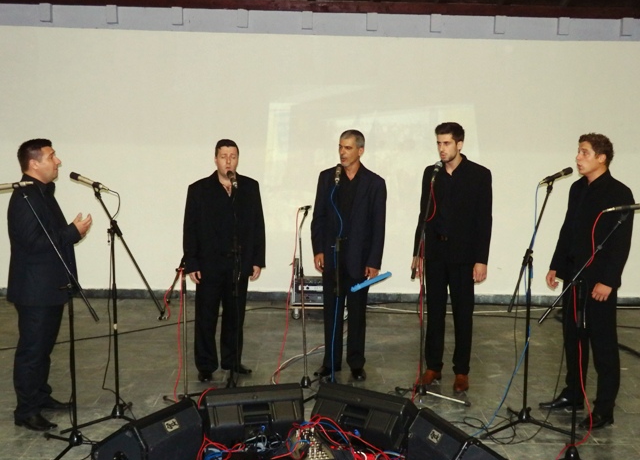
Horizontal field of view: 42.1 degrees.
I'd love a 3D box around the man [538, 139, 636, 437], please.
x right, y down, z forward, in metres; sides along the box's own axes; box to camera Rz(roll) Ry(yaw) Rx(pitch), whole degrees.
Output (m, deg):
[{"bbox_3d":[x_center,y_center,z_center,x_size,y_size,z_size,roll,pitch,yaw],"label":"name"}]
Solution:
[{"bbox_3d":[1.696,0.296,5.264,0.420,1.820,0.550,-3,8,-30],"label":"man"}]

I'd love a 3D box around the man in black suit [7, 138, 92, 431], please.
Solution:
[{"bbox_3d":[-1.678,0.312,5.108,0.520,1.740,0.500,1,7,-2],"label":"man in black suit"}]

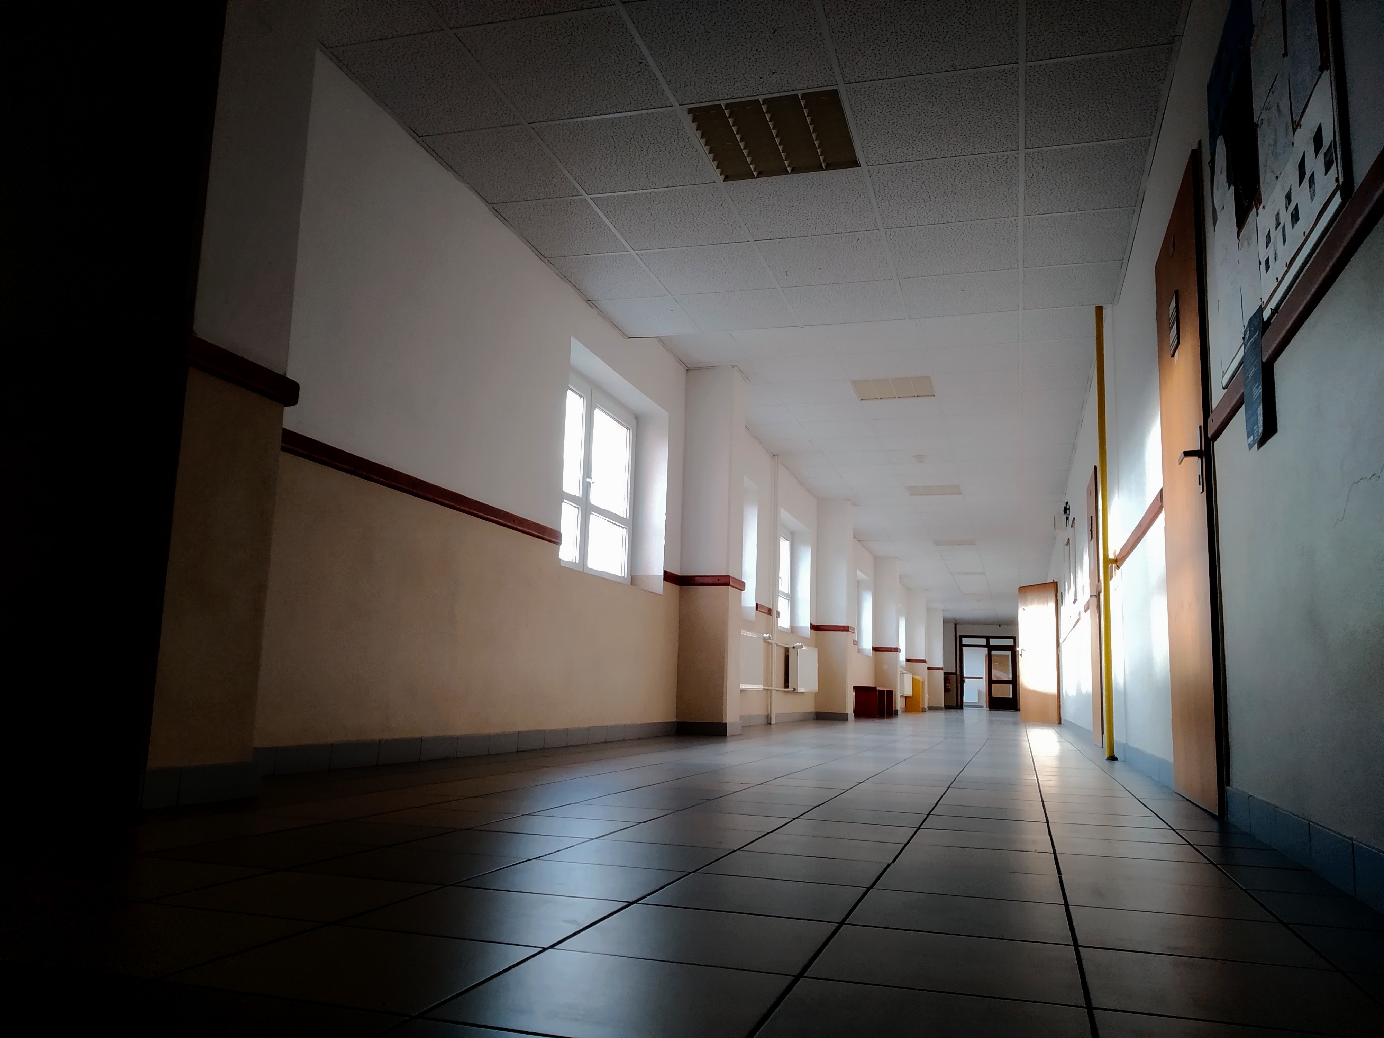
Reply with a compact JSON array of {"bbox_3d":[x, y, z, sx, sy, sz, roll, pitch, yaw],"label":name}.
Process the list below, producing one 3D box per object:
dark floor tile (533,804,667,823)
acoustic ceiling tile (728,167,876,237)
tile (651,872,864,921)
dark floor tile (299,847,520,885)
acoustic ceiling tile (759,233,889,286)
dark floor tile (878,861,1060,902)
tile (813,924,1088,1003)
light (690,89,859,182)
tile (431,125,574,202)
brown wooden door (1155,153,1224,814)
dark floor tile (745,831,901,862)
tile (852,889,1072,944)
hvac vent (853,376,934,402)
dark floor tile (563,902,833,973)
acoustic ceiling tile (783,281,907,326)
[{"bbox_3d":[-0.216,0.739,2.592,0.297,0.010,0.288,-1,-10,17],"label":"dark floor tile"},{"bbox_3d":[0.522,-1.447,4.792,0.620,0.016,0.612,-1,-10,17],"label":"acoustic ceiling tile"},{"bbox_3d":[0.102,0.576,1.575,0.293,0.010,0.285,-1,-10,17],"label":"tile"},{"bbox_3d":[-0.473,0.594,1.773,0.297,0.010,0.288,-1,-10,17],"label":"dark floor tile"},{"bbox_3d":[0.691,-1.313,5.274,0.605,0.016,0.600,-1,-10,17],"label":"acoustic ceiling tile"},{"bbox_3d":[0.476,0.628,1.786,0.298,0.010,0.295,-1,-10,17],"label":"dark floor tile"},{"bbox_3d":[0.300,0.523,1.218,0.293,0.010,0.285,-1,-10,17],"label":"tile"},{"bbox_3d":[0.323,-1.500,4.009,0.600,0.080,0.600,-1,-10,17],"label":"light"},{"bbox_3d":[-0.774,-1.481,4.360,0.456,0.017,0.580,-1,-11,17],"label":"tile"},{"bbox_3d":[1.671,-0.064,3.490,0.050,1.980,0.900,-1,-10,17],"label":"brown wooden door"},{"bbox_3d":[0.273,0.681,2.145,0.298,0.010,0.293,-1,-10,17],"label":"dark floor tile"},{"bbox_3d":[0.384,0.570,1.487,0.293,0.010,0.285,-1,-10,17],"label":"tile"},{"bbox_3d":[1.613,-1.048,8.269,0.600,0.040,0.570,-1,-10,17],"label":"hvac vent"},{"bbox_3d":[0.017,0.534,1.321,0.298,0.010,0.295,-1,-10,17],"label":"dark floor tile"},{"bbox_3d":[0.889,-1.239,5.964,0.620,0.016,0.612,-1,-10,17],"label":"acoustic ceiling tile"}]

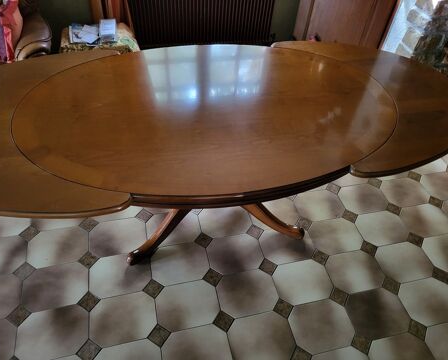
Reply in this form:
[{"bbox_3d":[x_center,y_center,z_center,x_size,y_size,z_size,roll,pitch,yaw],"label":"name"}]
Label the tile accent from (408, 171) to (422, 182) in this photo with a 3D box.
[{"bbox_3d":[1.276,-0.021,2.421,0.070,0.010,0.070,26,50,18],"label":"tile accent"}]

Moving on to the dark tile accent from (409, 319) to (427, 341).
[{"bbox_3d":[0.912,0.706,1.699,0.070,0.010,0.070,26,50,18],"label":"dark tile accent"}]

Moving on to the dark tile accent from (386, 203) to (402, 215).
[{"bbox_3d":[1.010,0.177,2.140,0.070,0.010,0.070,26,50,18],"label":"dark tile accent"}]

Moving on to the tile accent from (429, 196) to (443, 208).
[{"bbox_3d":[1.355,0.141,2.310,0.073,0.010,0.073,26,50,18],"label":"tile accent"}]

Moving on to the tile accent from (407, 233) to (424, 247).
[{"bbox_3d":[1.063,0.336,1.998,0.070,0.010,0.070,26,50,18],"label":"tile accent"}]

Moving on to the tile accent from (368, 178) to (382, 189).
[{"bbox_3d":[1.002,0.020,2.389,0.073,0.010,0.073,26,50,18],"label":"tile accent"}]

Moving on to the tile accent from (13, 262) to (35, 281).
[{"bbox_3d":[-0.943,0.437,1.712,0.070,0.010,0.070,26,50,18],"label":"tile accent"}]

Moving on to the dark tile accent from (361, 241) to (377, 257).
[{"bbox_3d":[0.802,0.379,1.998,0.070,0.010,0.070,26,50,18],"label":"dark tile accent"}]

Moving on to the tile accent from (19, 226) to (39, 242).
[{"bbox_3d":[-1.044,0.288,1.939,0.073,0.010,0.073,26,50,18],"label":"tile accent"}]

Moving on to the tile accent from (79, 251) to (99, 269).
[{"bbox_3d":[-0.696,0.413,1.857,0.073,0.010,0.073,26,50,18],"label":"tile accent"}]

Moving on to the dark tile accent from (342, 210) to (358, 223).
[{"bbox_3d":[0.731,0.214,2.079,0.070,0.010,0.070,26,50,18],"label":"dark tile accent"}]

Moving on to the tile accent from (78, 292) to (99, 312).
[{"bbox_3d":[-0.610,0.556,1.633,0.070,0.010,0.070,26,50,18],"label":"tile accent"}]

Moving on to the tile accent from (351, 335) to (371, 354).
[{"bbox_3d":[0.626,0.740,1.640,0.070,0.010,0.070,26,50,18],"label":"tile accent"}]

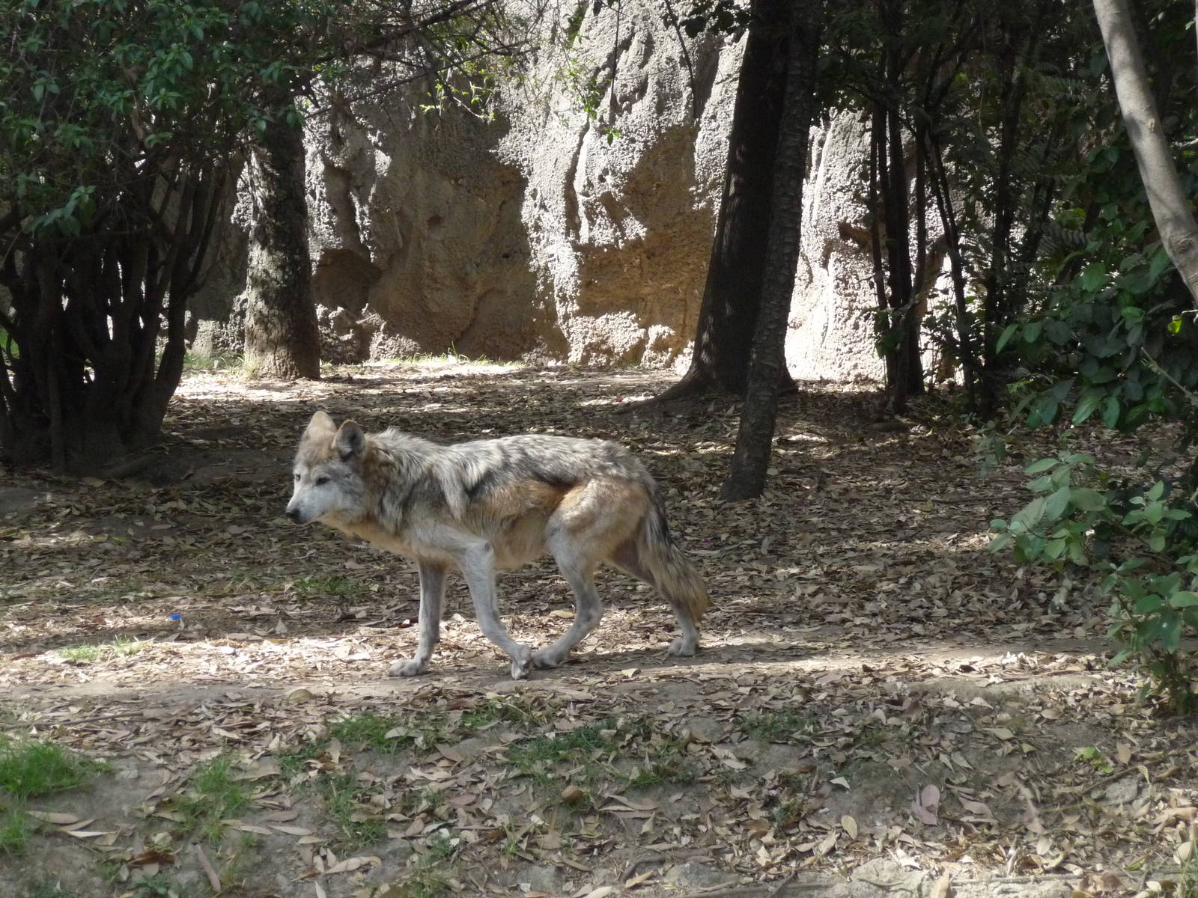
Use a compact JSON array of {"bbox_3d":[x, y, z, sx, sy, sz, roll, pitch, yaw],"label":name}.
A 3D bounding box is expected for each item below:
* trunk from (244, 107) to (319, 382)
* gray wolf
[{"bbox_3d":[-1.749,-1.134,17.000,0.420,1.550,0.420,0,6,0],"label":"trunk"},{"bbox_3d":[-0.288,0.283,8.900,1.180,0.750,0.320,-2,6,-15],"label":"gray wolf"}]

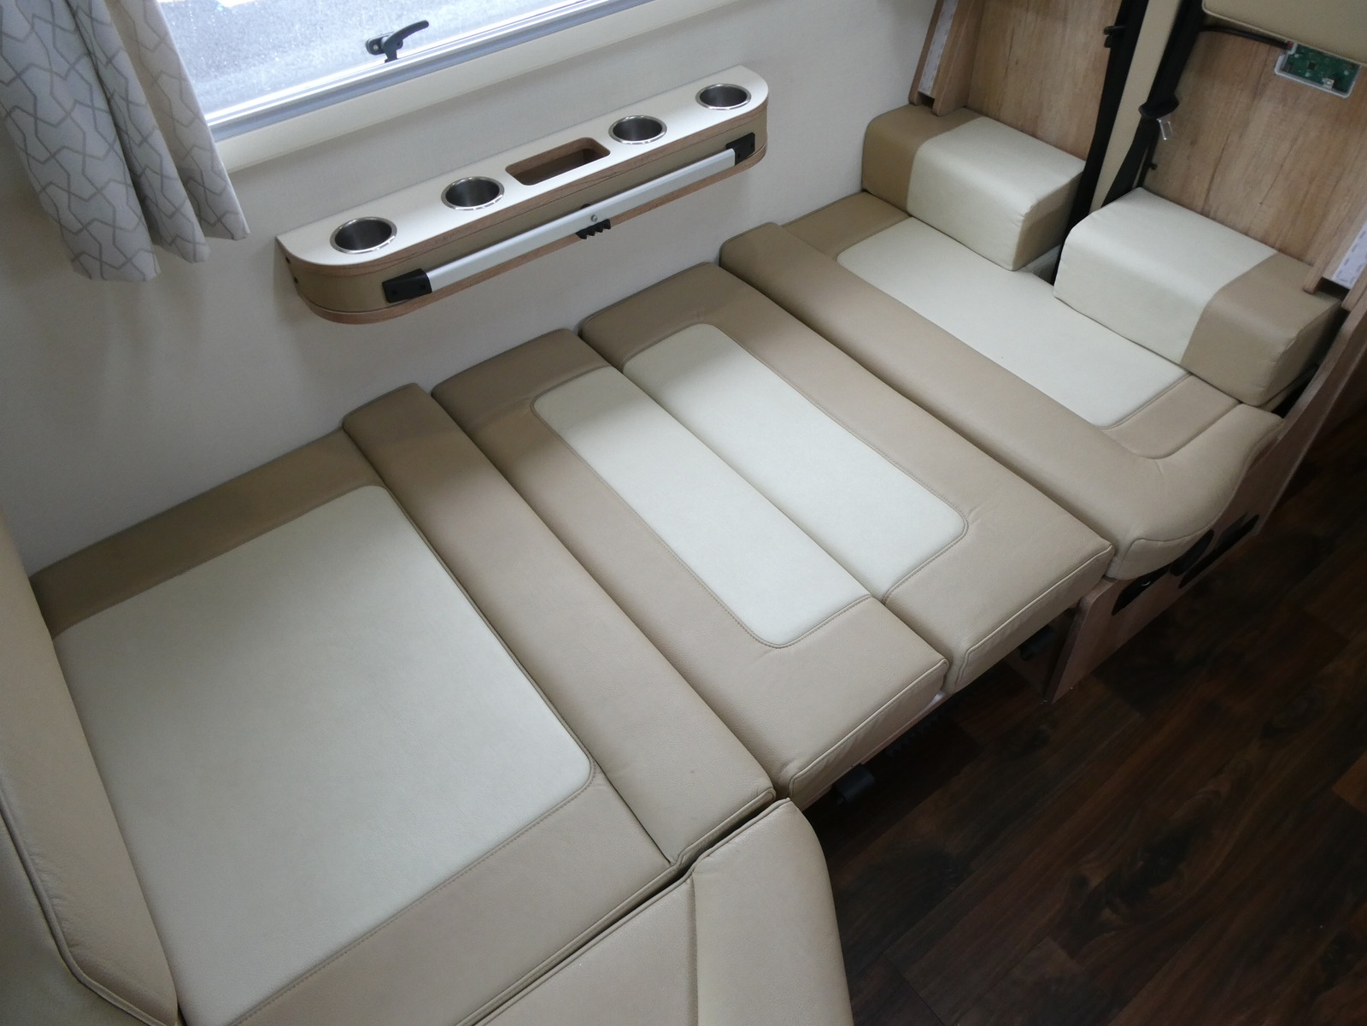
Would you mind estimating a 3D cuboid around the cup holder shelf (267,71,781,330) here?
[{"bbox_3d":[-0.200,-0.527,1.553,0.873,0.109,0.152,-30,53,-22],"label":"cup holder shelf"}]

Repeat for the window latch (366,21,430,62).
[{"bbox_3d":[-0.402,-0.671,1.347,0.088,0.043,0.042,-30,53,-22],"label":"window latch"}]

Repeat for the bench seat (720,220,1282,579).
[{"bbox_3d":[0.534,-0.300,1.750,0.416,0.124,1.010,-30,53,-21],"label":"bench seat"}]

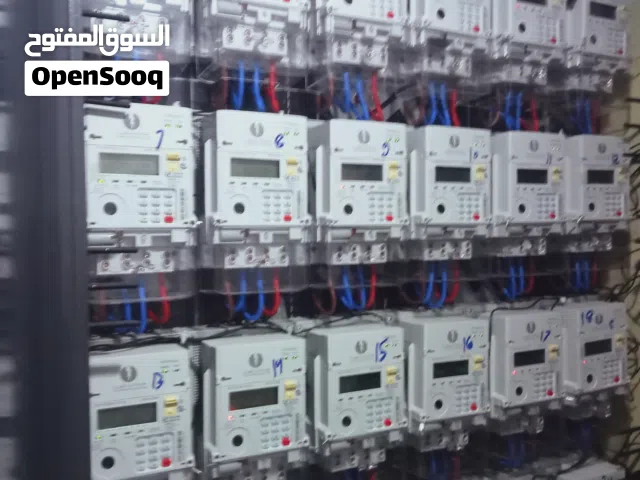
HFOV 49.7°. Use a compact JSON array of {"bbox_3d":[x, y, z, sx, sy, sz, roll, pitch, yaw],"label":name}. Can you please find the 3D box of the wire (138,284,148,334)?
[{"bbox_3d":[-0.210,0.083,0.820,0.010,0.061,0.012,-1,2,-29],"label":"wire"}]

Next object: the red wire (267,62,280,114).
[{"bbox_3d":[-0.059,-0.192,0.868,0.013,0.062,0.014,-1,2,-29],"label":"red wire"}]

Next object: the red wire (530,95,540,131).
[{"bbox_3d":[0.340,-0.198,1.089,0.011,0.056,0.012,-1,2,-29],"label":"red wire"}]

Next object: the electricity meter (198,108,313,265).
[{"bbox_3d":[-0.087,-0.066,0.940,0.138,0.201,0.064,-2,2,-29],"label":"electricity meter"}]

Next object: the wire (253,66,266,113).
[{"bbox_3d":[-0.082,-0.205,0.940,0.013,0.063,0.016,-1,2,-28],"label":"wire"}]

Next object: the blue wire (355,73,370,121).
[{"bbox_3d":[0.063,-0.212,1.025,0.018,0.068,0.016,-1,2,-29],"label":"blue wire"}]

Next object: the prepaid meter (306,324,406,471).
[{"bbox_3d":[0.052,0.229,1.019,0.134,0.195,0.065,-1,2,-30],"label":"prepaid meter"}]

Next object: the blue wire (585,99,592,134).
[{"bbox_3d":[0.446,-0.205,1.148,0.009,0.059,0.011,-1,2,-29],"label":"blue wire"}]

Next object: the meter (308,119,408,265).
[{"bbox_3d":[0.055,-0.069,1.020,0.134,0.200,0.065,-1,2,-29],"label":"meter"}]

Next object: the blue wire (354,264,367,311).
[{"bbox_3d":[0.057,0.067,0.967,0.014,0.066,0.012,-1,2,-29],"label":"blue wire"}]

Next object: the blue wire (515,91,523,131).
[{"bbox_3d":[0.319,-0.208,1.110,0.011,0.071,0.012,0,2,0],"label":"blue wire"}]

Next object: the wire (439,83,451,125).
[{"bbox_3d":[0.187,-0.204,1.037,0.015,0.073,0.012,-1,2,-29],"label":"wire"}]

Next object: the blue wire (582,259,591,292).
[{"bbox_3d":[0.459,0.061,1.189,0.011,0.060,0.012,-1,2,-29],"label":"blue wire"}]

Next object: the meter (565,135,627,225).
[{"bbox_3d":[0.448,-0.092,1.136,0.122,0.150,0.055,-1,2,-29],"label":"meter"}]

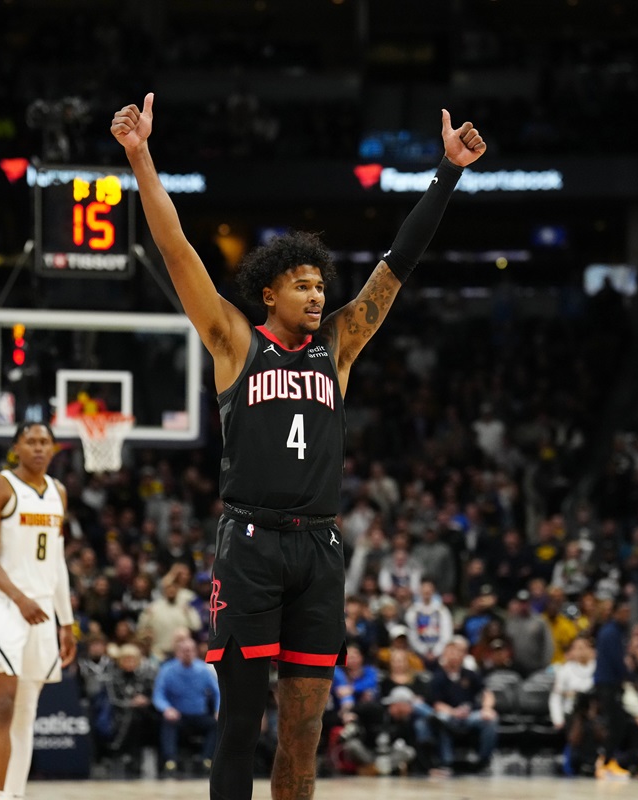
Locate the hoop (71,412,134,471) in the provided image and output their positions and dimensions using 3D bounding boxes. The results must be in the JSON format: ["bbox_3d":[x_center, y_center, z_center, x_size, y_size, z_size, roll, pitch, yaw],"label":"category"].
[{"bbox_3d":[-1.806,0.355,29.200,0.500,0.500,0.550,0,-5,0],"label":"hoop"}]

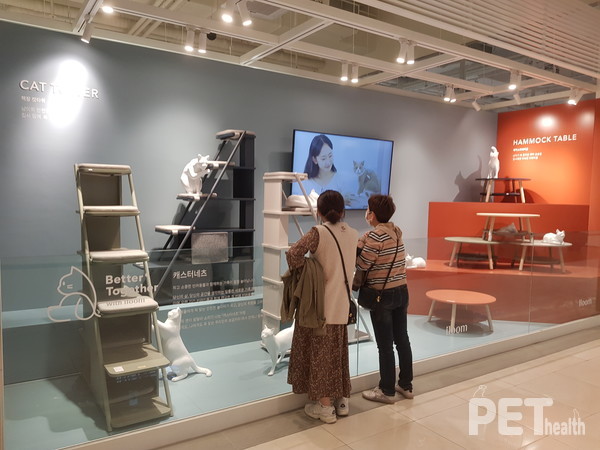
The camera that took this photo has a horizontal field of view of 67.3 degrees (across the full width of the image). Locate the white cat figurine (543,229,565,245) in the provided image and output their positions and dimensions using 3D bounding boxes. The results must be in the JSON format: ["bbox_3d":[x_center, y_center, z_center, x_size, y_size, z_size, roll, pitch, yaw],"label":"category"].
[{"bbox_3d":[3.055,0.132,5.436,0.250,0.185,0.140,4,5,29],"label":"white cat figurine"}]

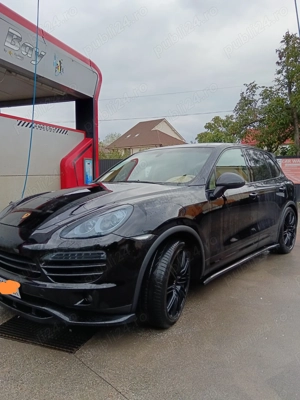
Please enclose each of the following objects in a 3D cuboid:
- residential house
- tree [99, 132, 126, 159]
[{"bbox_3d":[1.903,-7.871,45.966,11.760,8.108,11.424,-6,9,-43],"label":"residential house"},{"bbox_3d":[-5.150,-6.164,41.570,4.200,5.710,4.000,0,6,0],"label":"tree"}]

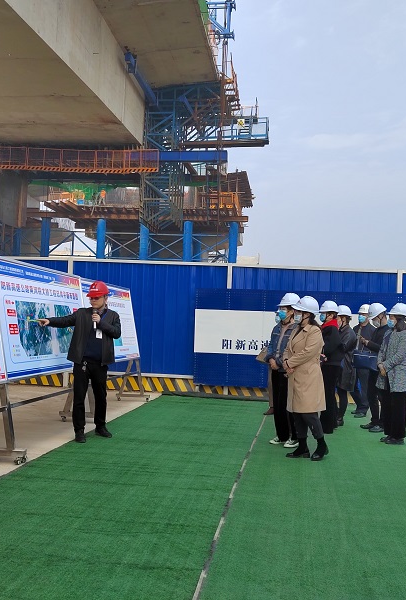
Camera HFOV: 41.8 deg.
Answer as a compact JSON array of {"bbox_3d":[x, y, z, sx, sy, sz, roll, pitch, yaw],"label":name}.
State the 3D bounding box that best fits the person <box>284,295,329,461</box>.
[{"bbox_3d":[1.105,0.806,5.675,0.440,1.689,0.500,3,-3,-24],"label":"person"}]

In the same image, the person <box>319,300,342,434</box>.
[{"bbox_3d":[1.702,0.873,7.096,0.370,1.722,0.470,2,-3,0],"label":"person"}]

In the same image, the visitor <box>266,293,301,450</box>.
[{"bbox_3d":[0.951,0.789,6.163,0.400,1.732,0.490,3,-3,-30],"label":"visitor"}]

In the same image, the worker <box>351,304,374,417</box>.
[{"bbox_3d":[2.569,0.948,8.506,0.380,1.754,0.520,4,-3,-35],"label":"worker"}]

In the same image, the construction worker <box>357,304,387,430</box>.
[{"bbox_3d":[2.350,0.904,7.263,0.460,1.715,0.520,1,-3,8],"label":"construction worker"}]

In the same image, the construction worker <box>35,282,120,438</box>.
[{"bbox_3d":[-1.410,0.679,6.118,0.920,1.789,0.520,2,-3,-9],"label":"construction worker"}]

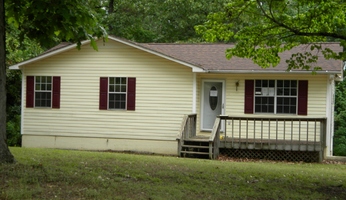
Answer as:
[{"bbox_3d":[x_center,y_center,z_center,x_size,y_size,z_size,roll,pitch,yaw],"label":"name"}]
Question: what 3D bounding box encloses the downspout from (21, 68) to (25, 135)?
[{"bbox_3d":[-6.277,0.076,23.355,0.111,2.727,0.101,1,0,14],"label":"downspout"}]

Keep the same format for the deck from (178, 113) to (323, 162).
[{"bbox_3d":[2.891,1.346,19.997,4.919,1.525,3.081,1,0,14],"label":"deck"}]

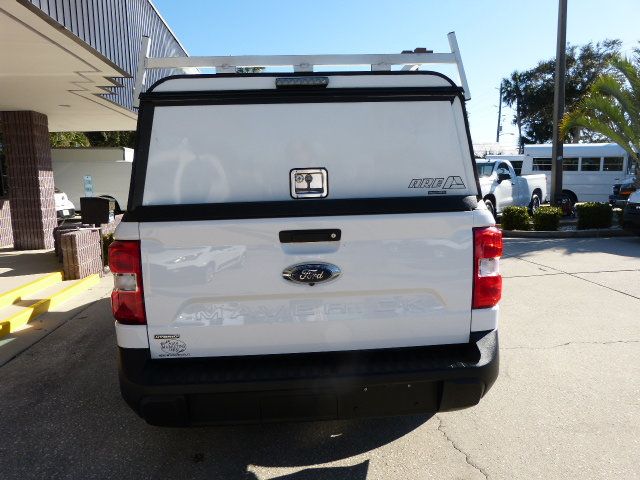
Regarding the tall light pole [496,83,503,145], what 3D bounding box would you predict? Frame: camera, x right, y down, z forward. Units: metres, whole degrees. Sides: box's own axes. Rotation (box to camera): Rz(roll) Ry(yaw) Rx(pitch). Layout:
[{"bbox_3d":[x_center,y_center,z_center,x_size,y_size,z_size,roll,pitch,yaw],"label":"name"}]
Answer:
[{"bbox_3d":[21.044,-12.003,53.984,0.350,12.100,0.350,-1,7,0],"label":"tall light pole"}]

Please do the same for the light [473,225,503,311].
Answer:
[{"bbox_3d":[0.760,0.122,2.121,0.180,0.370,0.170,-2,7,-4],"label":"light"}]

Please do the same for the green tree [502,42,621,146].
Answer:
[{"bbox_3d":[17.646,-8.858,34.212,8.800,11.000,8.000,-1,7,0],"label":"green tree"}]

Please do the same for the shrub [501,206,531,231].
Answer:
[{"bbox_3d":[4.954,-0.576,11.674,0.700,0.600,0.680,-1,7,0],"label":"shrub"}]

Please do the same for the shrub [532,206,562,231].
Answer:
[{"bbox_3d":[5.682,-0.562,11.506,0.670,0.570,0.680,-1,7,0],"label":"shrub"}]

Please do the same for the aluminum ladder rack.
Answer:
[{"bbox_3d":[-0.101,-0.853,2.614,1.590,0.340,1.000,-2,7,-4],"label":"aluminum ladder rack"}]

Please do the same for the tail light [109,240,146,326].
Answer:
[{"bbox_3d":[-0.834,0.175,2.022,0.180,0.370,0.170,-2,7,-4],"label":"tail light"}]

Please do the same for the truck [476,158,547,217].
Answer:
[{"bbox_3d":[5.863,-1.698,16.084,5.700,1.930,2.000,-8,10,-41],"label":"truck"}]

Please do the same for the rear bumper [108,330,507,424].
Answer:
[{"bbox_3d":[-0.026,0.604,2.099,1.780,0.310,0.380,-2,7,-4],"label":"rear bumper"}]

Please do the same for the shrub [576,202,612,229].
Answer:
[{"bbox_3d":[6.905,-0.634,11.586,0.840,0.640,0.800,-1,7,0],"label":"shrub"}]

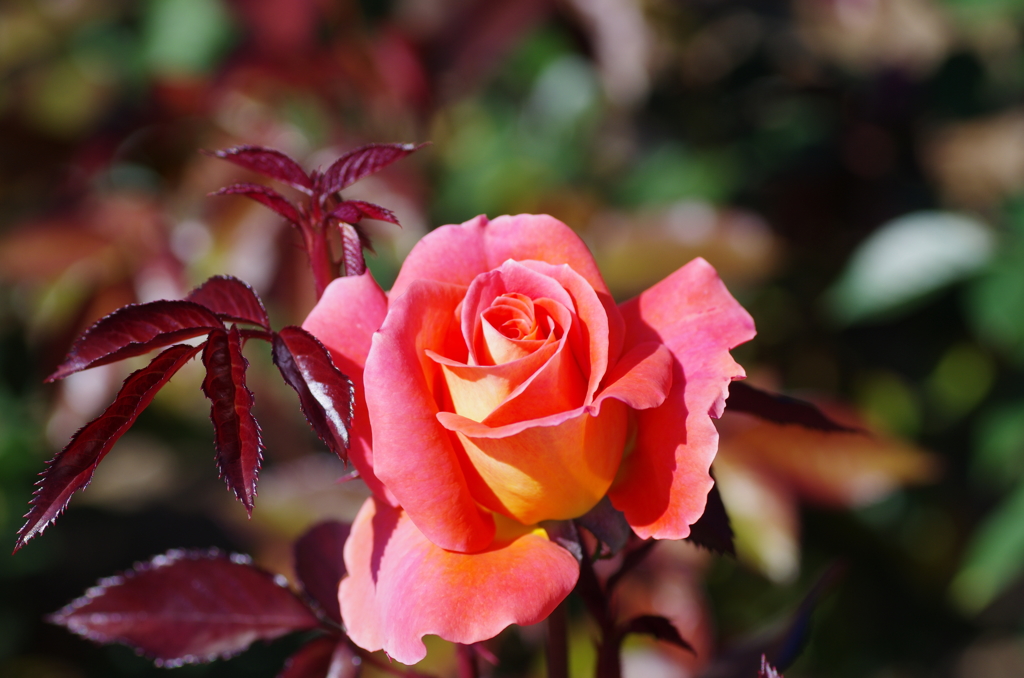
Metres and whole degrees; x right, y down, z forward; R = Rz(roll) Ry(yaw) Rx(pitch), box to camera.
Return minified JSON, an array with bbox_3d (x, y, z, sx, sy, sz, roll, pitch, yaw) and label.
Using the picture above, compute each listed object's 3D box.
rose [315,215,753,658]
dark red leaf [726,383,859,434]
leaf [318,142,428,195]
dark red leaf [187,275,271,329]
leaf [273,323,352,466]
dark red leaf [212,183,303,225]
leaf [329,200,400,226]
[{"bbox_3d":[0.004,0.023,0.880,0.102,0.088,0.085,1,22,2],"label":"rose"},{"bbox_3d":[0.064,0.016,0.912,0.043,0.006,0.018,14,23,-7],"label":"dark red leaf"},{"bbox_3d":[-0.032,-0.040,0.899,0.027,0.005,0.011,-24,41,6],"label":"leaf"},{"bbox_3d":[-0.066,-0.008,0.889,0.018,0.007,0.033,-23,25,-33],"label":"dark red leaf"},{"bbox_3d":[-0.045,0.012,0.867,0.017,0.007,0.037,-19,64,-20],"label":"leaf"},{"bbox_3d":[-0.059,-0.032,0.894,0.022,0.005,0.010,19,37,-8],"label":"dark red leaf"},{"bbox_3d":[-0.034,-0.029,0.892,0.018,0.005,0.009,10,36,19],"label":"leaf"}]

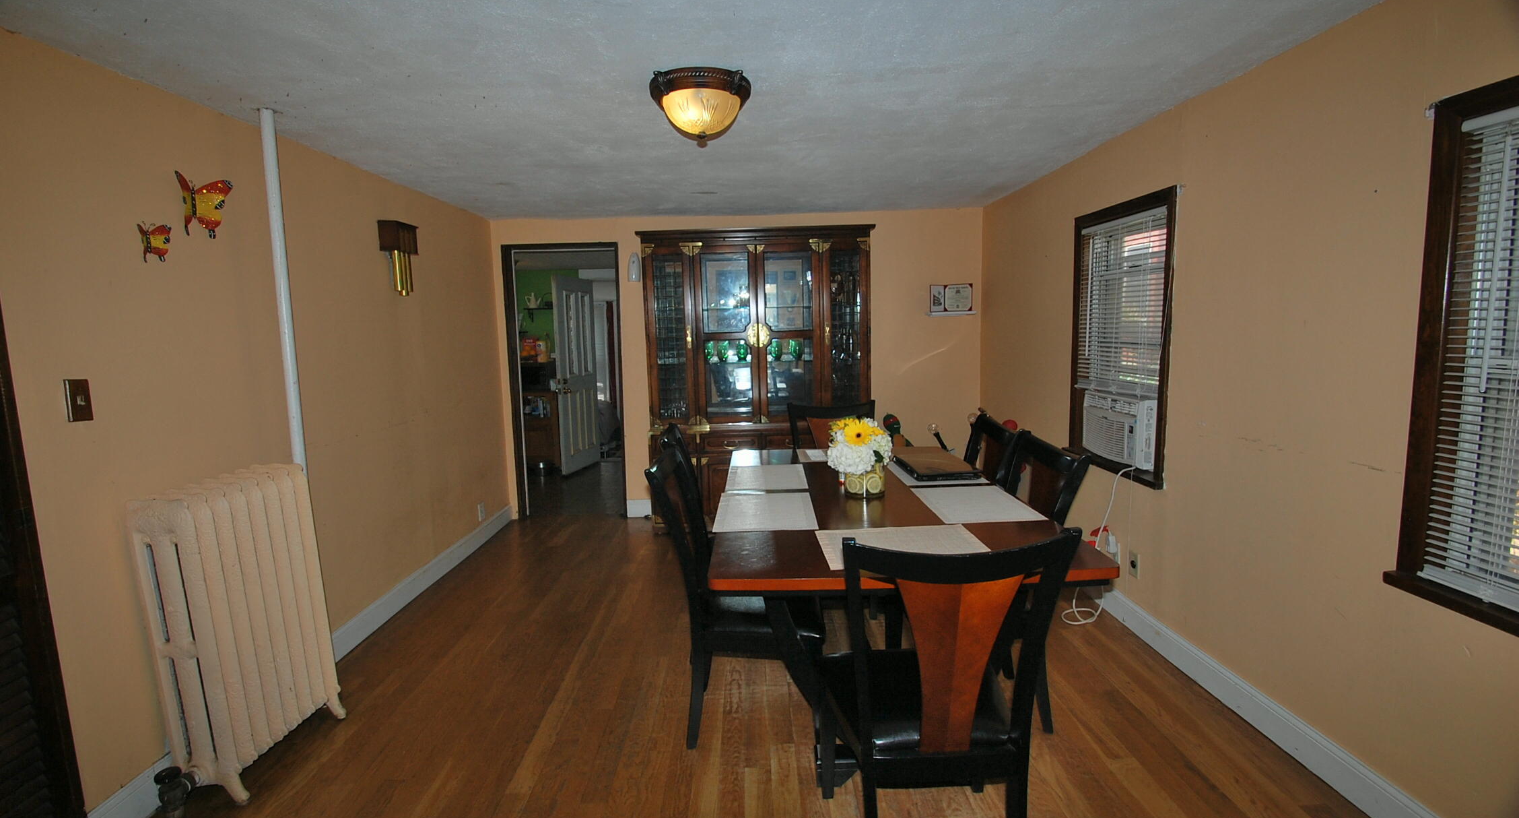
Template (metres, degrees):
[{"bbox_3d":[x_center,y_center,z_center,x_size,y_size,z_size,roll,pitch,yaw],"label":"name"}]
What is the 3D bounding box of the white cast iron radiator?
[{"bbox_3d":[-1.715,0.719,2.115,0.215,0.970,0.480,-2,7,-1],"label":"white cast iron radiator"}]

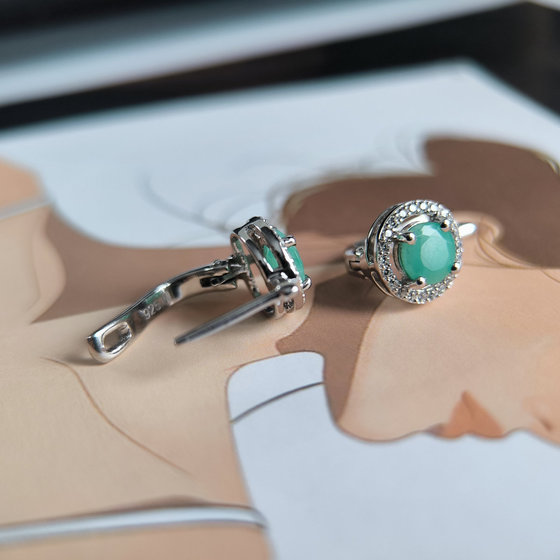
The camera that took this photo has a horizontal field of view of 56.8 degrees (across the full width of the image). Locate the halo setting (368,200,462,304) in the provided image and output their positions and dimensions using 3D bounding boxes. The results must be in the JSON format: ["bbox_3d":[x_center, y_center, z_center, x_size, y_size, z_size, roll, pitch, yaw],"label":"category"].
[{"bbox_3d":[0.014,-0.003,0.054,0.011,0.011,0.004,-17,9,-19],"label":"halo setting"}]

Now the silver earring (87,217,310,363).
[{"bbox_3d":[-0.008,0.003,0.050,0.021,0.011,0.012,-25,46,-12],"label":"silver earring"}]

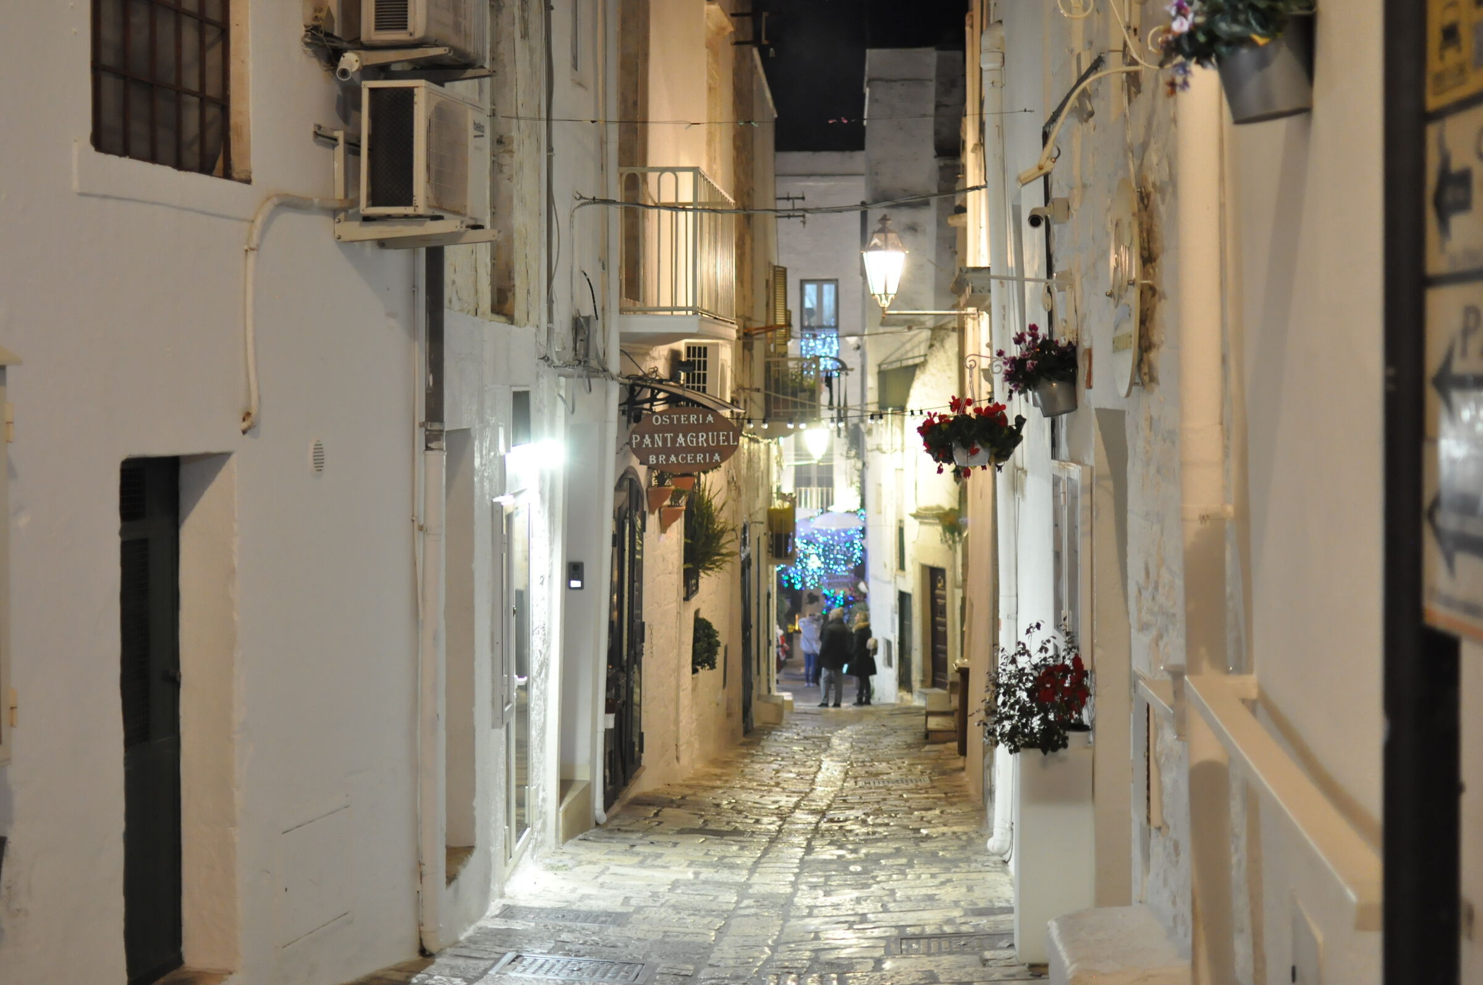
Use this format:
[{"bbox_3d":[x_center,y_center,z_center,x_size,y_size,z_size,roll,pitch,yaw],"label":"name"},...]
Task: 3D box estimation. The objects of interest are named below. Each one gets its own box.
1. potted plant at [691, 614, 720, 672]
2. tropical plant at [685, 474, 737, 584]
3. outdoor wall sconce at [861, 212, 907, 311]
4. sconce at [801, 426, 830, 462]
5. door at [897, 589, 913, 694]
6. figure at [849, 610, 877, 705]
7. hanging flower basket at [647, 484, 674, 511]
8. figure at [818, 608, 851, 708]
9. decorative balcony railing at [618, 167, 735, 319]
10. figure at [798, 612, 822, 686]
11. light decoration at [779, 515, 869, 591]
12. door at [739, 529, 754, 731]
[{"bbox_3d":[-0.403,1.661,23.600,0.330,0.650,0.480,0,2,6],"label":"potted plant"},{"bbox_3d":[-0.287,0.345,19.600,0.440,0.940,0.650,0,3,5],"label":"tropical plant"},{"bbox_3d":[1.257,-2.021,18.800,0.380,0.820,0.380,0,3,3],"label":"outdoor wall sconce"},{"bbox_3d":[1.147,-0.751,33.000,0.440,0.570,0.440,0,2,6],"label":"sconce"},{"bbox_3d":[2.955,2.686,38.609,0.100,1.820,0.750,-1,3,-17],"label":"door"},{"bbox_3d":[2.145,2.931,37.900,0.380,1.660,0.460,2,4,42],"label":"figure"},{"bbox_3d":[-0.686,0.059,18.100,0.210,0.240,0.270,0,2,4],"label":"hanging flower basket"},{"bbox_3d":[1.638,2.917,37.800,0.530,1.750,0.360,-2,3,-37],"label":"figure"},{"bbox_3d":[-0.485,-1.783,15.919,0.640,1.000,2.550,0,3,5],"label":"decorative balcony railing"},{"bbox_3d":[1.498,3.387,46.500,0.500,1.620,0.380,1,2,18],"label":"figure"},{"bbox_3d":[1.920,1.409,51.000,2.300,1.850,1.000,0,3,3],"label":"light decoration"},{"bbox_3d":[0.082,1.826,28.700,0.120,2.750,1.200,0,2,6],"label":"door"}]

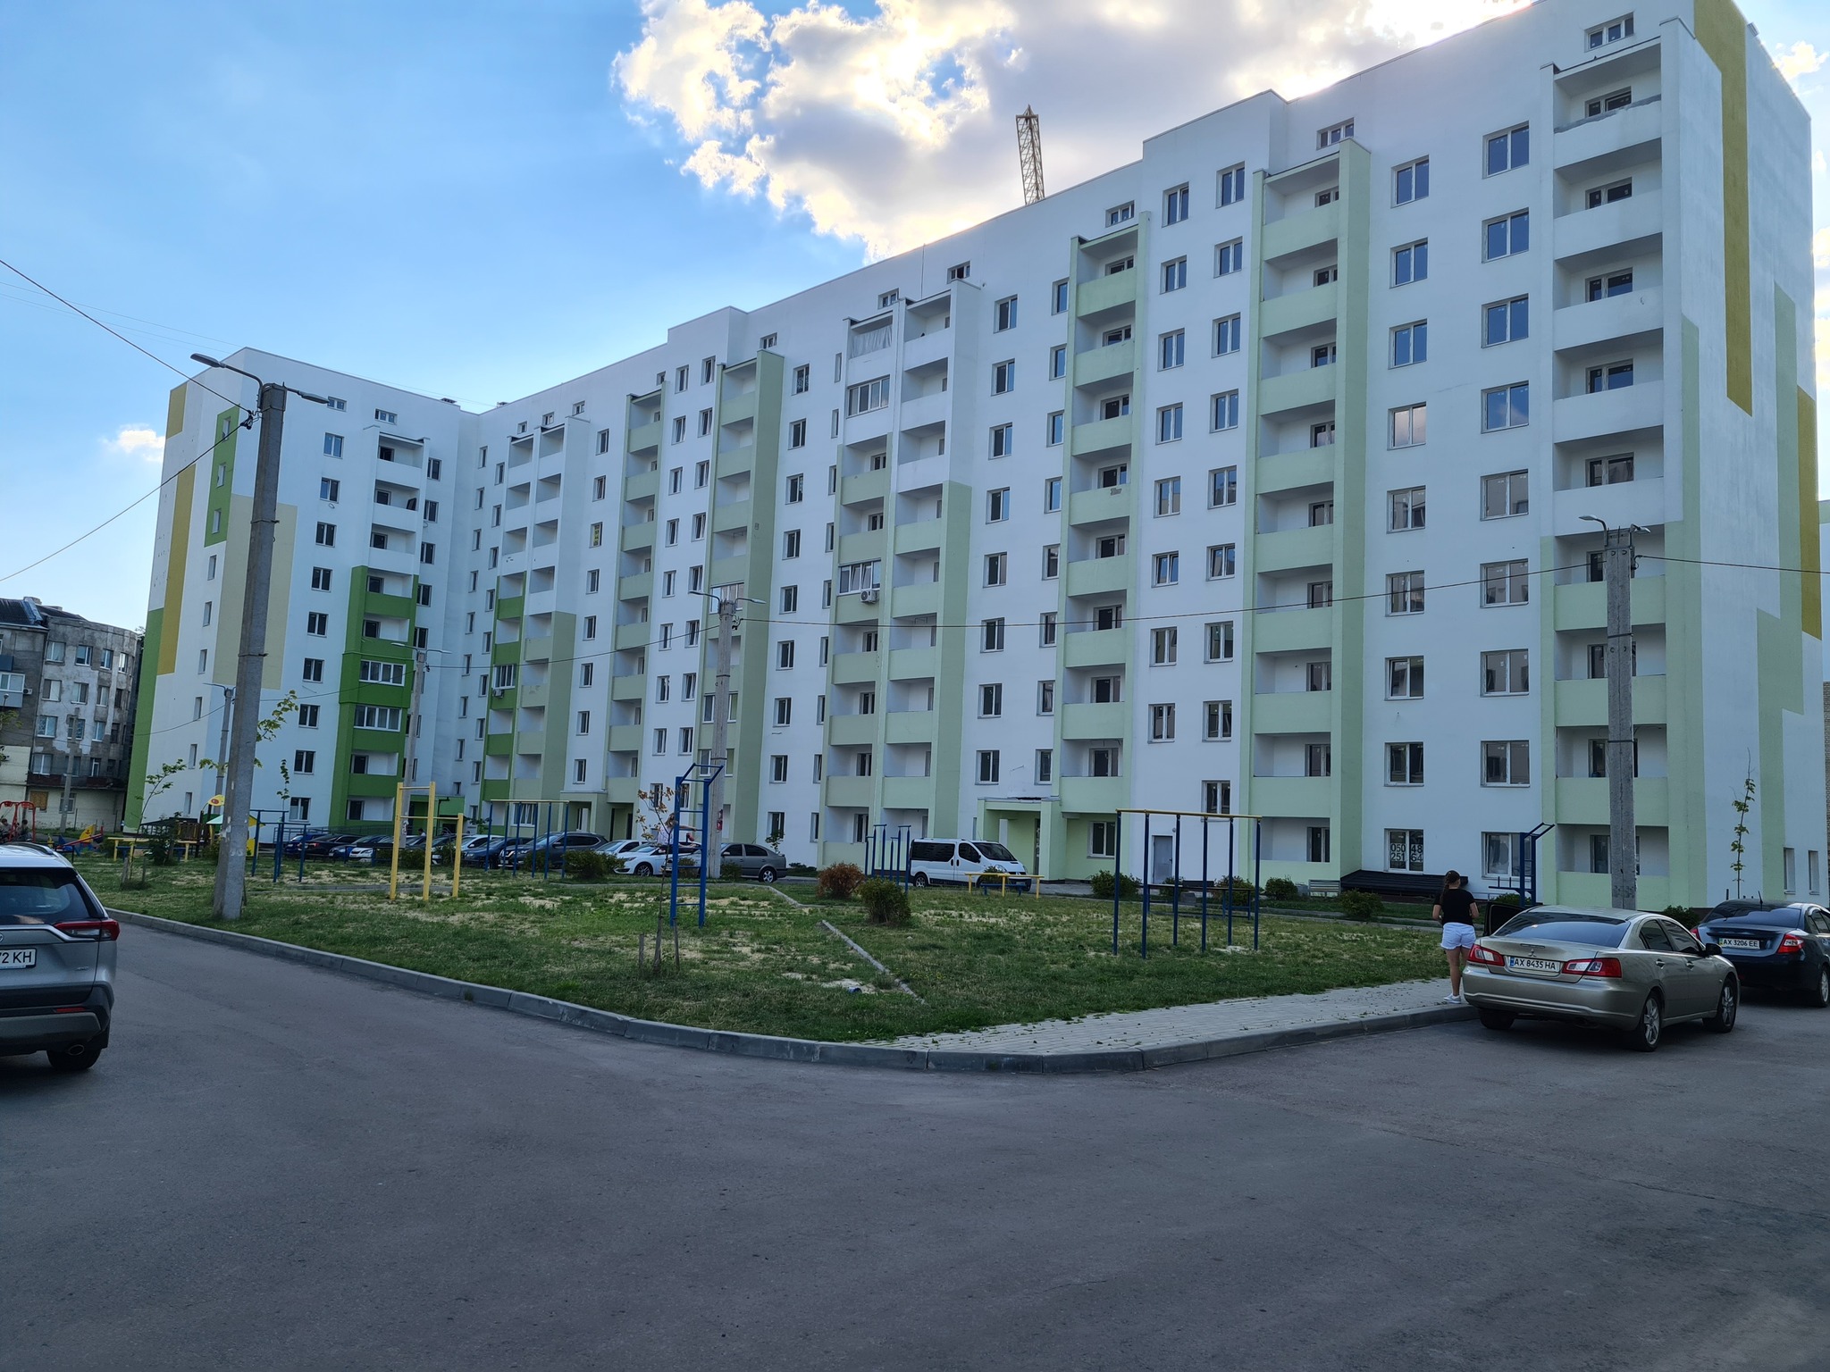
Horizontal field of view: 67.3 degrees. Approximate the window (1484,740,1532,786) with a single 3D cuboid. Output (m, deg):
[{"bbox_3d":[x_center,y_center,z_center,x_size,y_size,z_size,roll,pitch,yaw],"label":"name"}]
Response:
[{"bbox_3d":[19.238,2.512,44.659,0.150,1.421,1.551,8,-8,-44],"label":"window"}]

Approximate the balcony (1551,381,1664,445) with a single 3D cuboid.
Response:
[{"bbox_3d":[21.688,-8.312,42.609,1.200,1.400,3.185,8,-8,-44],"label":"balcony"}]

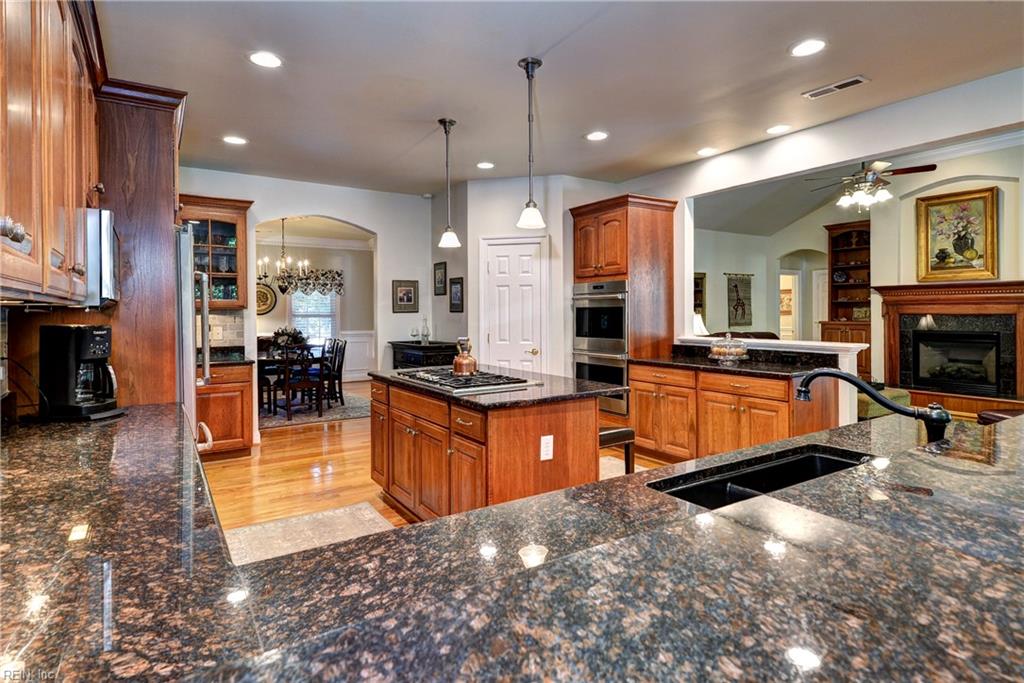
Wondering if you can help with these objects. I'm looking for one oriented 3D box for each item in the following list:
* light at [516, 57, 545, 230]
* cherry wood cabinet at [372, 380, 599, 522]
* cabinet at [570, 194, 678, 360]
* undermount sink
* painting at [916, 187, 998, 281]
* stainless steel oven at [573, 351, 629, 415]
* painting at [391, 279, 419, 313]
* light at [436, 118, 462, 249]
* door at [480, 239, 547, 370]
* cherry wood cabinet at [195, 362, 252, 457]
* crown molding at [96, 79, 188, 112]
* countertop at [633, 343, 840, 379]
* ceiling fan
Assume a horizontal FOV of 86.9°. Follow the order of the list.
[{"bbox_3d":[0.106,-1.124,3.104,0.169,0.950,0.169,0,2,0],"label":"light"},{"bbox_3d":[-0.262,0.728,3.520,0.735,0.885,1.640,-2,3,-33],"label":"cherry wood cabinet"},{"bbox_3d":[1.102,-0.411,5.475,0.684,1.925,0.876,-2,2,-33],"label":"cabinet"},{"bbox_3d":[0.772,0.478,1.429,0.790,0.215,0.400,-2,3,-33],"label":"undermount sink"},{"bbox_3d":[5.990,-1.415,7.304,0.060,1.195,0.920,-2,2,-33],"label":"painting"},{"bbox_3d":[1.082,0.374,5.447,0.600,0.581,0.765,-2,2,-33],"label":"stainless steel oven"},{"bbox_3d":[-1.248,-0.525,6.370,0.329,0.387,0.030,-2,2,-33],"label":"painting"},{"bbox_3d":[-0.478,-1.164,4.018,0.171,0.950,0.171,-2,2,-33],"label":"light"},{"bbox_3d":[0.022,0.002,5.620,0.700,2.120,0.090,0,2,12],"label":"door"},{"bbox_3d":[-2.777,0.636,5.032,0.590,0.857,0.600,-2,2,-33],"label":"cherry wood cabinet"},{"bbox_3d":[-1.737,-1.170,2.568,0.360,0.085,0.085,-2,3,-33],"label":"crown molding"},{"bbox_3d":[1.804,0.153,4.645,0.640,0.150,1.570,-2,3,-33],"label":"countertop"},{"bbox_3d":[3.920,-1.717,6.030,1.320,0.460,1.320,-2,3,-33],"label":"ceiling fan"}]

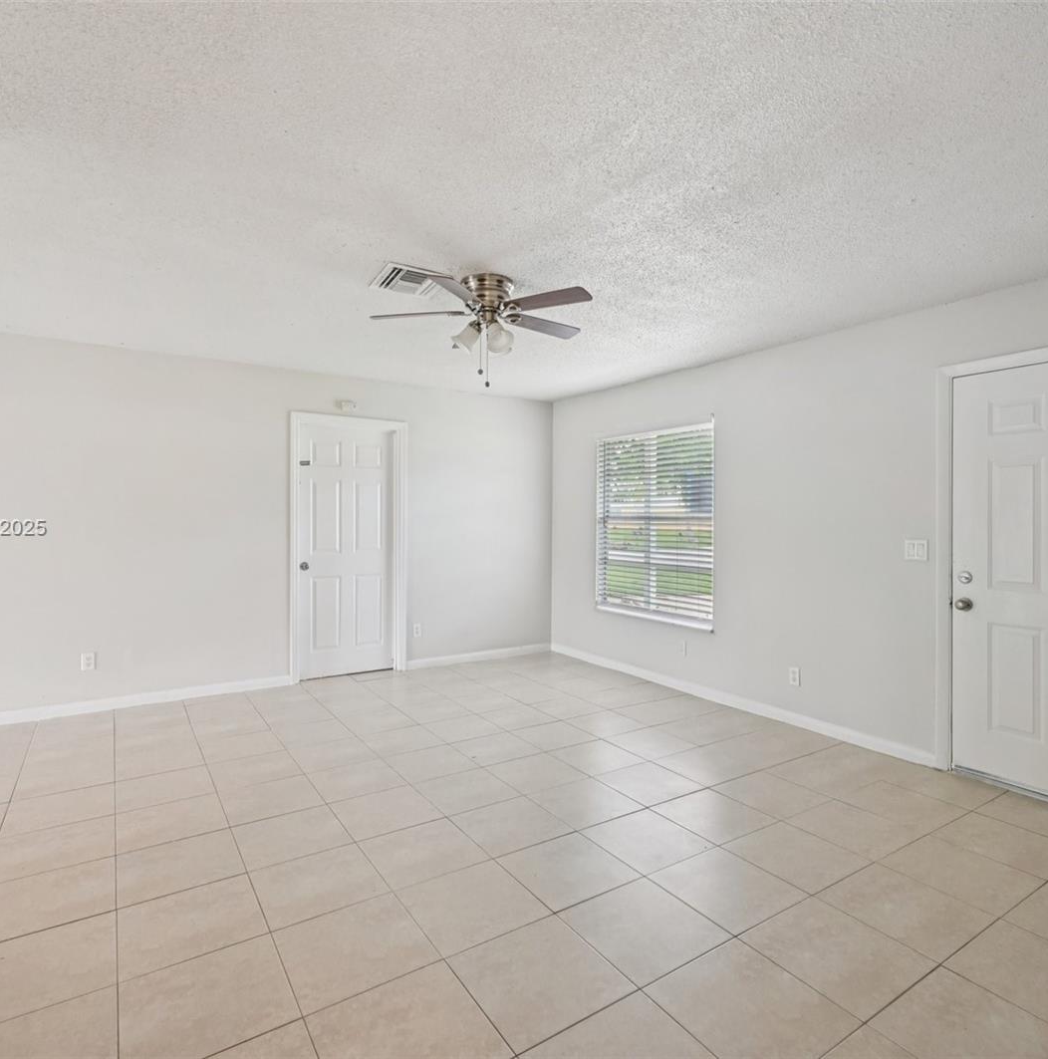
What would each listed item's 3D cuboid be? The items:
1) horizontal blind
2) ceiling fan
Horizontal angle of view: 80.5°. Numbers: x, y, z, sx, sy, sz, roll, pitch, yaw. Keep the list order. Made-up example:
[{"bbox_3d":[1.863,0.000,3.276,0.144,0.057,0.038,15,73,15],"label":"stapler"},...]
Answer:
[{"bbox_3d":[1.055,-0.050,5.066,0.055,1.470,1.292,0,1,-33],"label":"horizontal blind"},{"bbox_3d":[-0.158,-0.934,2.970,1.050,0.510,1.070,0,1,-33],"label":"ceiling fan"}]

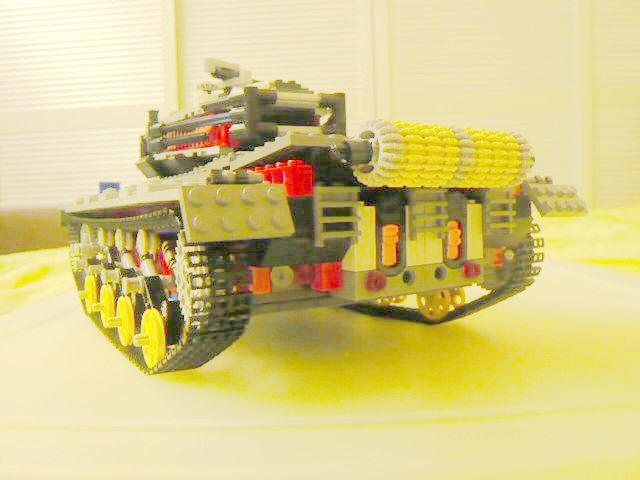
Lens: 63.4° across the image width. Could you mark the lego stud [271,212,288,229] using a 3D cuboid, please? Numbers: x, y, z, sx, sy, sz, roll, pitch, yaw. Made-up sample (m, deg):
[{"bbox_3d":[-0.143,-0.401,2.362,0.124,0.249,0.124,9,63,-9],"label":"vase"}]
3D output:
[{"bbox_3d":[-0.012,-0.006,0.155,0.005,0.005,0.002,-4,-16,-30],"label":"lego stud"}]

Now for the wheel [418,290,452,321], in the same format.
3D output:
[{"bbox_3d":[0.065,0.033,0.294,0.005,0.024,0.024,-4,5,-32],"label":"wheel"}]

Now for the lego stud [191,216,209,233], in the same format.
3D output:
[{"bbox_3d":[-0.033,-0.004,0.143,0.005,0.005,0.002,-4,-16,-30],"label":"lego stud"}]

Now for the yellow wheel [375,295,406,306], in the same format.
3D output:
[{"bbox_3d":[0.047,0.029,0.336,0.005,0.024,0.024,-4,5,-32],"label":"yellow wheel"}]

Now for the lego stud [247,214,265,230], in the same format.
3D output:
[{"bbox_3d":[-0.019,-0.005,0.151,0.005,0.005,0.002,-4,-16,-30],"label":"lego stud"}]

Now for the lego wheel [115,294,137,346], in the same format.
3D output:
[{"bbox_3d":[-0.096,0.039,0.255,0.005,0.024,0.024,-4,5,-32],"label":"lego wheel"}]

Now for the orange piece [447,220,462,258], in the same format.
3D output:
[{"bbox_3d":[0.053,0.000,0.203,0.006,0.015,0.006,-4,3,-30],"label":"orange piece"}]

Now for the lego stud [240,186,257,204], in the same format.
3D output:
[{"bbox_3d":[-0.021,-0.013,0.153,0.005,0.005,0.002,-4,-16,-30],"label":"lego stud"}]

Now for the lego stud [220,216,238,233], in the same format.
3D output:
[{"bbox_3d":[-0.026,-0.005,0.147,0.005,0.005,0.002,-4,-16,-30],"label":"lego stud"}]

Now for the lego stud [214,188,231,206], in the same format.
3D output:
[{"bbox_3d":[-0.027,-0.012,0.146,0.005,0.005,0.002,-4,-19,-32],"label":"lego stud"}]

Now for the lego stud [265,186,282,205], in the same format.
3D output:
[{"bbox_3d":[-0.014,-0.013,0.155,0.005,0.005,0.002,-4,-19,-32],"label":"lego stud"}]

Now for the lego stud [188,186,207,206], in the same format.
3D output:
[{"bbox_3d":[-0.034,-0.012,0.145,0.005,0.005,0.002,-4,-16,-30],"label":"lego stud"}]

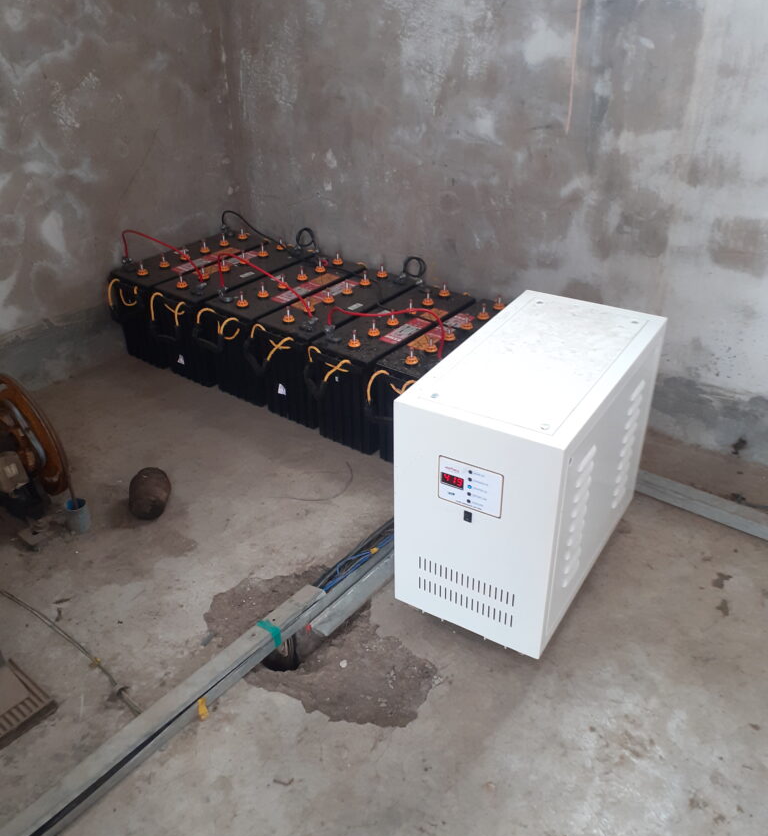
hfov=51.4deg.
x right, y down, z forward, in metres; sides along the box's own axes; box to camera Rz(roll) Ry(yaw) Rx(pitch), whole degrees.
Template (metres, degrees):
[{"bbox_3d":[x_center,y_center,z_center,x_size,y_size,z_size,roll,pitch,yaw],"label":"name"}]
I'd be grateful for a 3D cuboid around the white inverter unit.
[{"bbox_3d":[0.287,0.076,1.544,0.292,0.440,0.543,17,36,27],"label":"white inverter unit"}]

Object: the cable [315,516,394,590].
[{"bbox_3d":[-0.054,0.281,1.644,0.045,0.030,0.260,22,38,33],"label":"cable"}]

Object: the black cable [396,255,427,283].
[{"bbox_3d":[0.076,-0.414,2.218,0.078,0.057,0.040,21,38,32],"label":"black cable"}]

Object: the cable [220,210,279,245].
[{"bbox_3d":[-0.432,-0.611,2.555,0.220,0.066,0.045,21,38,32],"label":"cable"}]

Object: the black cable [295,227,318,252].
[{"bbox_3d":[-0.235,-0.541,2.420,0.065,0.062,0.040,21,38,32],"label":"black cable"}]

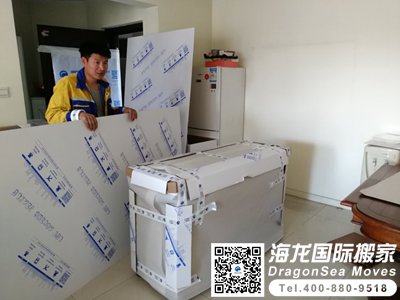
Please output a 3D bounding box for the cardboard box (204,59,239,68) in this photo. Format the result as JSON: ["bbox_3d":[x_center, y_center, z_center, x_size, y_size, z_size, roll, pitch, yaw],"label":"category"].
[{"bbox_3d":[0.293,-1.104,4.030,0.320,0.100,0.320,11,17,41],"label":"cardboard box"}]

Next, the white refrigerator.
[{"bbox_3d":[0.208,-0.279,4.211,0.550,1.589,0.572,11,17,41],"label":"white refrigerator"}]

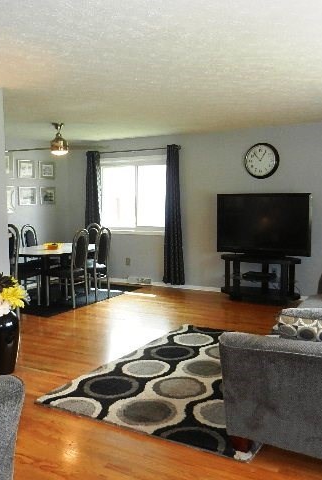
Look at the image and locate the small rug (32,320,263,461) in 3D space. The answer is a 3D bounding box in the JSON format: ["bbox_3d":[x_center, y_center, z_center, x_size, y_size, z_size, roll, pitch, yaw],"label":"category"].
[{"bbox_3d":[0.367,1.103,3.932,1.584,0.016,2.336,3,6,30],"label":"small rug"}]

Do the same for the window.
[{"bbox_3d":[-0.438,-0.733,7.722,1.440,1.280,0.100,3,7,31],"label":"window"}]

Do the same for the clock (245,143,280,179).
[{"bbox_3d":[1.428,-1.109,6.519,0.505,0.505,0.060,3,7,31],"label":"clock"}]

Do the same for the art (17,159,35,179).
[{"bbox_3d":[-2.190,-1.160,7.630,0.030,0.290,0.380,3,7,31],"label":"art"}]

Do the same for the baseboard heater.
[{"bbox_3d":[-0.377,0.683,7.783,0.465,0.109,0.059,3,6,30],"label":"baseboard heater"}]

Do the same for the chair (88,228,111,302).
[{"bbox_3d":[-1.034,0.345,6.728,0.520,1.030,0.440,3,7,31],"label":"chair"}]

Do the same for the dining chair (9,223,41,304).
[{"bbox_3d":[-1.843,0.368,6.044,0.455,1.069,0.535,3,6,30],"label":"dining chair"}]

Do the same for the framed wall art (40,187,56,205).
[{"bbox_3d":[-1.948,-0.768,8.070,0.030,0.295,0.375,3,7,31],"label":"framed wall art"}]

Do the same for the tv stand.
[{"bbox_3d":[1.343,0.567,6.492,1.140,0.600,0.410,3,7,31],"label":"tv stand"}]

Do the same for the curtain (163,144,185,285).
[{"bbox_3d":[0.214,-0.383,7.274,0.406,2.198,0.119,3,6,30],"label":"curtain"}]

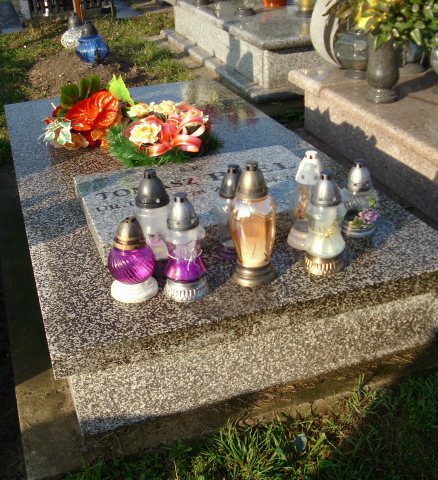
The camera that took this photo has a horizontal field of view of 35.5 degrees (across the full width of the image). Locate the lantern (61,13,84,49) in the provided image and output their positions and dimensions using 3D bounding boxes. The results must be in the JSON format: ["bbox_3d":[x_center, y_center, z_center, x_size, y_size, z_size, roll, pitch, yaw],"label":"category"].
[{"bbox_3d":[-1.030,-1.503,4.946,0.212,0.262,0.212,-8,27,-9],"label":"lantern"}]

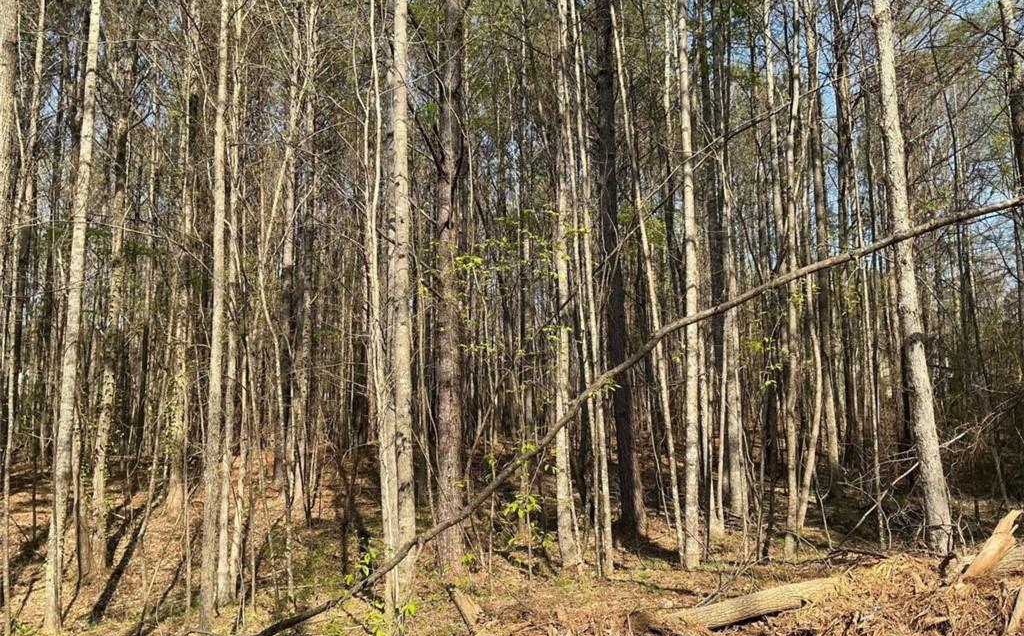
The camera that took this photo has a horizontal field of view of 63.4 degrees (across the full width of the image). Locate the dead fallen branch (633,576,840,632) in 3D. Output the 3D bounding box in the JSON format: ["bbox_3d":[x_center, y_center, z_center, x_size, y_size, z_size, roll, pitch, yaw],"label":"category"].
[{"bbox_3d":[1.860,2.297,6.675,1.764,0.180,0.180,-3,-5,-15],"label":"dead fallen branch"}]

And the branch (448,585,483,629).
[{"bbox_3d":[-0.389,2.325,6.725,0.150,0.140,0.580,1,4,-18],"label":"branch"}]

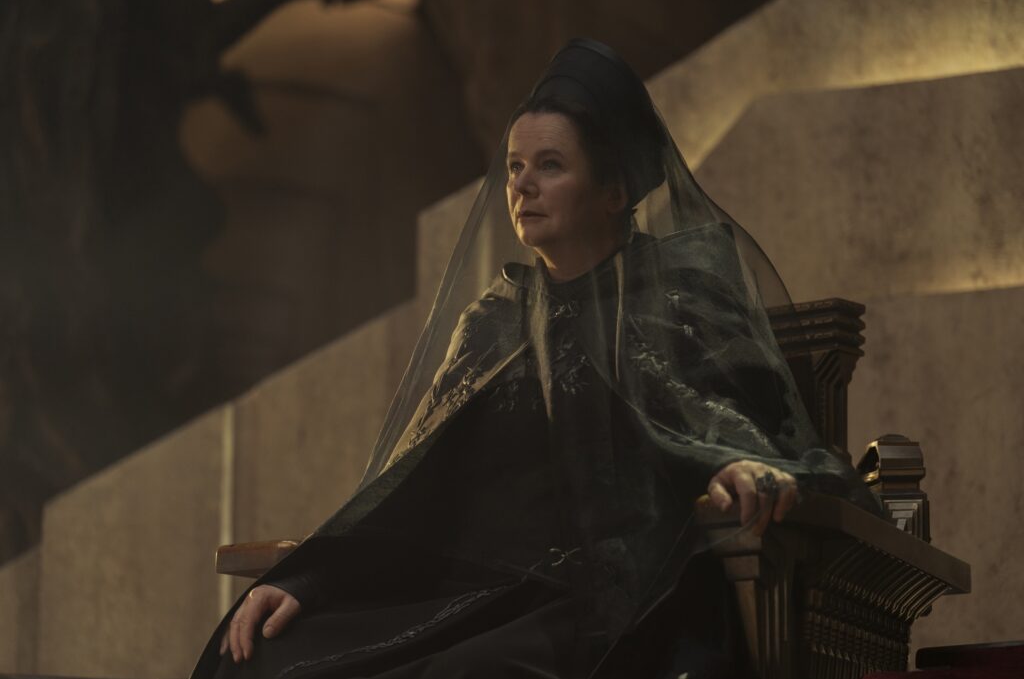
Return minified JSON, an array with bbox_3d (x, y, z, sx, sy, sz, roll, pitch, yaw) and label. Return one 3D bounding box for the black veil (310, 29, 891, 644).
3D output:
[{"bbox_3d":[0.105,-0.005,5.200,0.700,0.860,0.580,-7,-16,26],"label":"black veil"}]

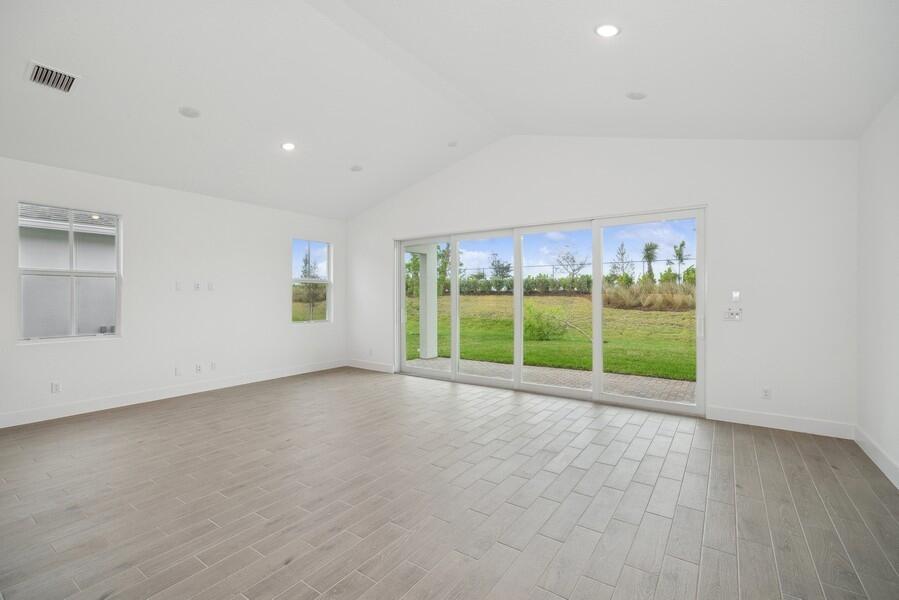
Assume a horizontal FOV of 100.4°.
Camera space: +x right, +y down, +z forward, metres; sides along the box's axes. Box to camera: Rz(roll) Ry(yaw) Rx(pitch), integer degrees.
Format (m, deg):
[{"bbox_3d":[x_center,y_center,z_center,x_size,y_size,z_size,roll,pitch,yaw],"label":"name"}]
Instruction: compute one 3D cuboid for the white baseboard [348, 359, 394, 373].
[{"bbox_3d":[-1.523,1.268,7.180,1.210,0.152,0.018,0,1,32],"label":"white baseboard"}]

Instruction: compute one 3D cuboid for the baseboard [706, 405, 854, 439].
[{"bbox_3d":[3.496,1.306,4.034,1.210,0.152,0.018,0,1,32],"label":"baseboard"}]

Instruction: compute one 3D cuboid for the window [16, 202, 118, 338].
[{"bbox_3d":[-4.497,-0.309,4.476,0.100,1.520,0.870,1,1,38],"label":"window"}]

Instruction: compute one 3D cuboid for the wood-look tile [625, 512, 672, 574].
[{"bbox_3d":[1.182,1.409,2.194,0.155,0.010,0.605,0,1,36],"label":"wood-look tile"}]

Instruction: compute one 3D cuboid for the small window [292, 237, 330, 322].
[{"bbox_3d":[-2.541,-0.328,6.934,0.100,1.500,0.850,1,1,38],"label":"small window"}]

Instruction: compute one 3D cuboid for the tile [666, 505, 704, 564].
[{"bbox_3d":[1.443,1.408,2.269,0.155,0.010,0.605,0,1,36],"label":"tile"}]

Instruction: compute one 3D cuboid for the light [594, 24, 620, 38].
[{"bbox_3d":[1.163,-1.978,2.758,0.180,0.030,0.180,17,10,35],"label":"light"}]

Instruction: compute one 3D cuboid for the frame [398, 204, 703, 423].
[{"bbox_3d":[1.012,0.152,5.635,4.700,2.420,0.130,0,1,32],"label":"frame"}]

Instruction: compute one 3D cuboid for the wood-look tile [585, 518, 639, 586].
[{"bbox_3d":[0.931,1.410,2.119,0.155,0.010,0.605,0,1,36],"label":"wood-look tile"}]

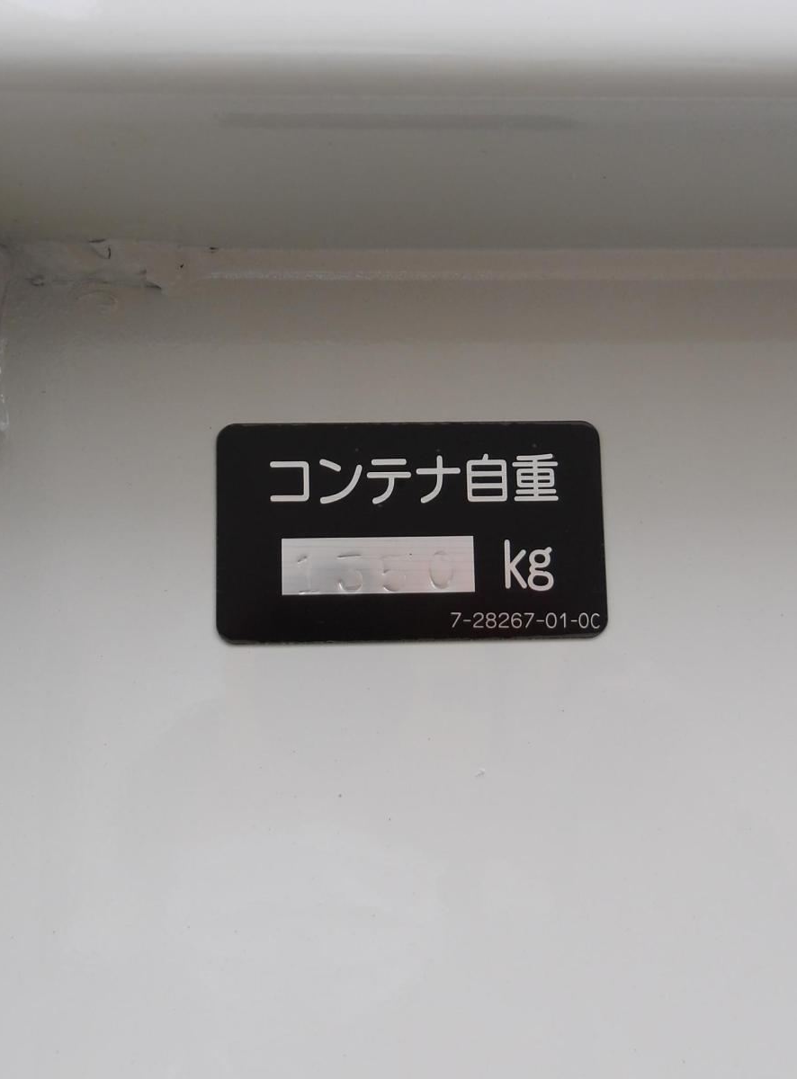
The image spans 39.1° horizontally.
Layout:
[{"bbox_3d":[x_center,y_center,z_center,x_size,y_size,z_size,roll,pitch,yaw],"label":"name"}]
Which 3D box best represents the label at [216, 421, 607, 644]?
[{"bbox_3d":[0.003,-0.002,0.203,0.070,0.040,0.001,-1,-7,-3],"label":"label"}]

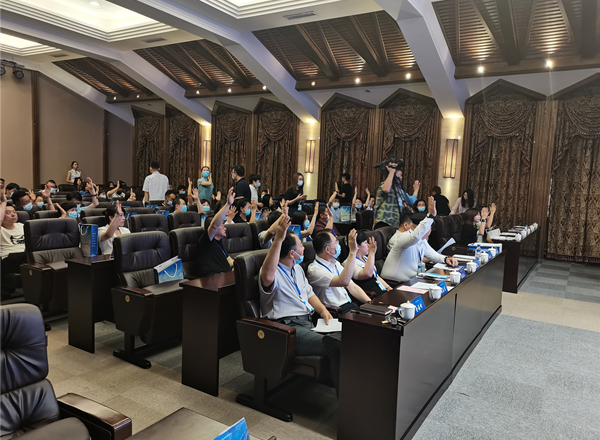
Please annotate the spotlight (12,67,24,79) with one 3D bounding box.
[{"bbox_3d":[-7.949,-4.133,12.741,0.260,0.310,0.270,20,13,30],"label":"spotlight"}]

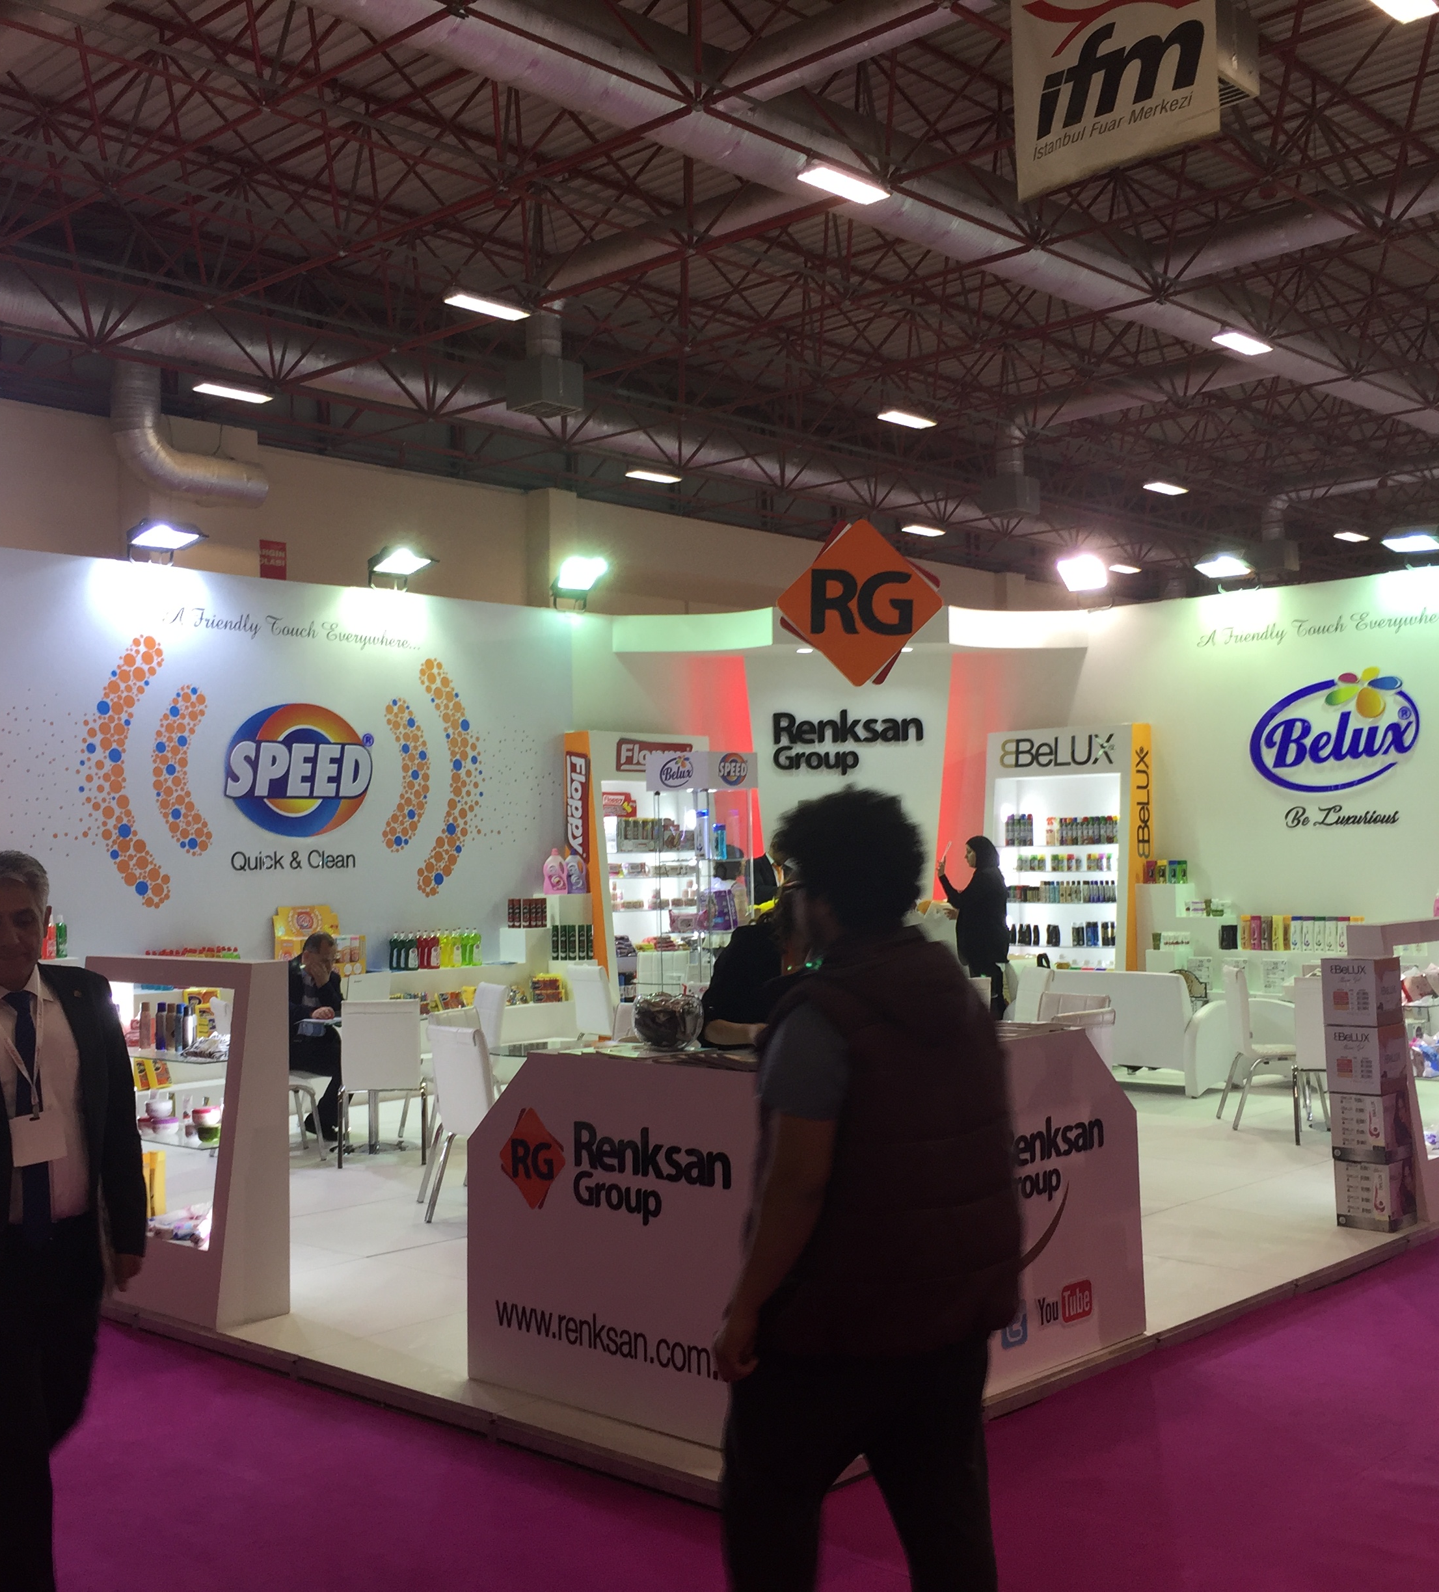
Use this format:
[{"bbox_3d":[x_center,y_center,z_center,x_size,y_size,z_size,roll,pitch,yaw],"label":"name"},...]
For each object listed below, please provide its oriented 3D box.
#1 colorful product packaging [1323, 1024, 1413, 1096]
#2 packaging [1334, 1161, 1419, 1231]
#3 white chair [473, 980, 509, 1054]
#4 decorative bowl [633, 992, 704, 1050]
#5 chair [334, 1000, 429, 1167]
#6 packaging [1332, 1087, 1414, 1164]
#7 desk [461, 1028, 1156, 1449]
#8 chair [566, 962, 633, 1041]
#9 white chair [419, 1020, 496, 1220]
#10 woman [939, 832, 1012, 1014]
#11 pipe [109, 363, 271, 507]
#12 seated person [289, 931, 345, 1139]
[{"bbox_3d":[2.788,1.127,7.651,0.250,0.284,0.234,1,-3,-44],"label":"colorful product packaging"},{"bbox_3d":[2.822,1.700,7.647,0.223,0.283,0.257,-4,-4,43],"label":"packaging"},{"bbox_3d":[-1.562,1.586,10.526,0.570,0.920,0.440,0,-2,-25],"label":"white chair"},{"bbox_3d":[-0.156,0.686,5.410,0.215,0.170,0.215,-1,-2,0],"label":"decorative bowl"},{"bbox_3d":[-1.898,1.607,10.094,0.465,0.906,0.554,-1,-3,-7],"label":"chair"},{"bbox_3d":[2.815,1.415,7.660,0.223,0.290,0.257,-4,-4,43],"label":"packaging"},{"bbox_3d":[0.307,1.292,5.787,1.395,1.050,1.759,-3,-3,42],"label":"desk"},{"bbox_3d":[-0.733,1.712,12.920,0.564,0.901,0.455,1,-3,-40],"label":"chair"},{"bbox_3d":[-0.984,1.499,8.174,0.564,0.901,0.455,1,-3,-40],"label":"white chair"},{"bbox_3d":[1.837,1.183,12.791,0.520,1.740,0.460,-1,-2,-3],"label":"woman"},{"bbox_3d":[-8.743,-5.976,29.238,0.850,2.109,2.757,-3,-3,42],"label":"pipe"},{"bbox_3d":[-2.544,1.459,10.544,0.713,1.267,0.495,-2,-3,22],"label":"seated person"}]

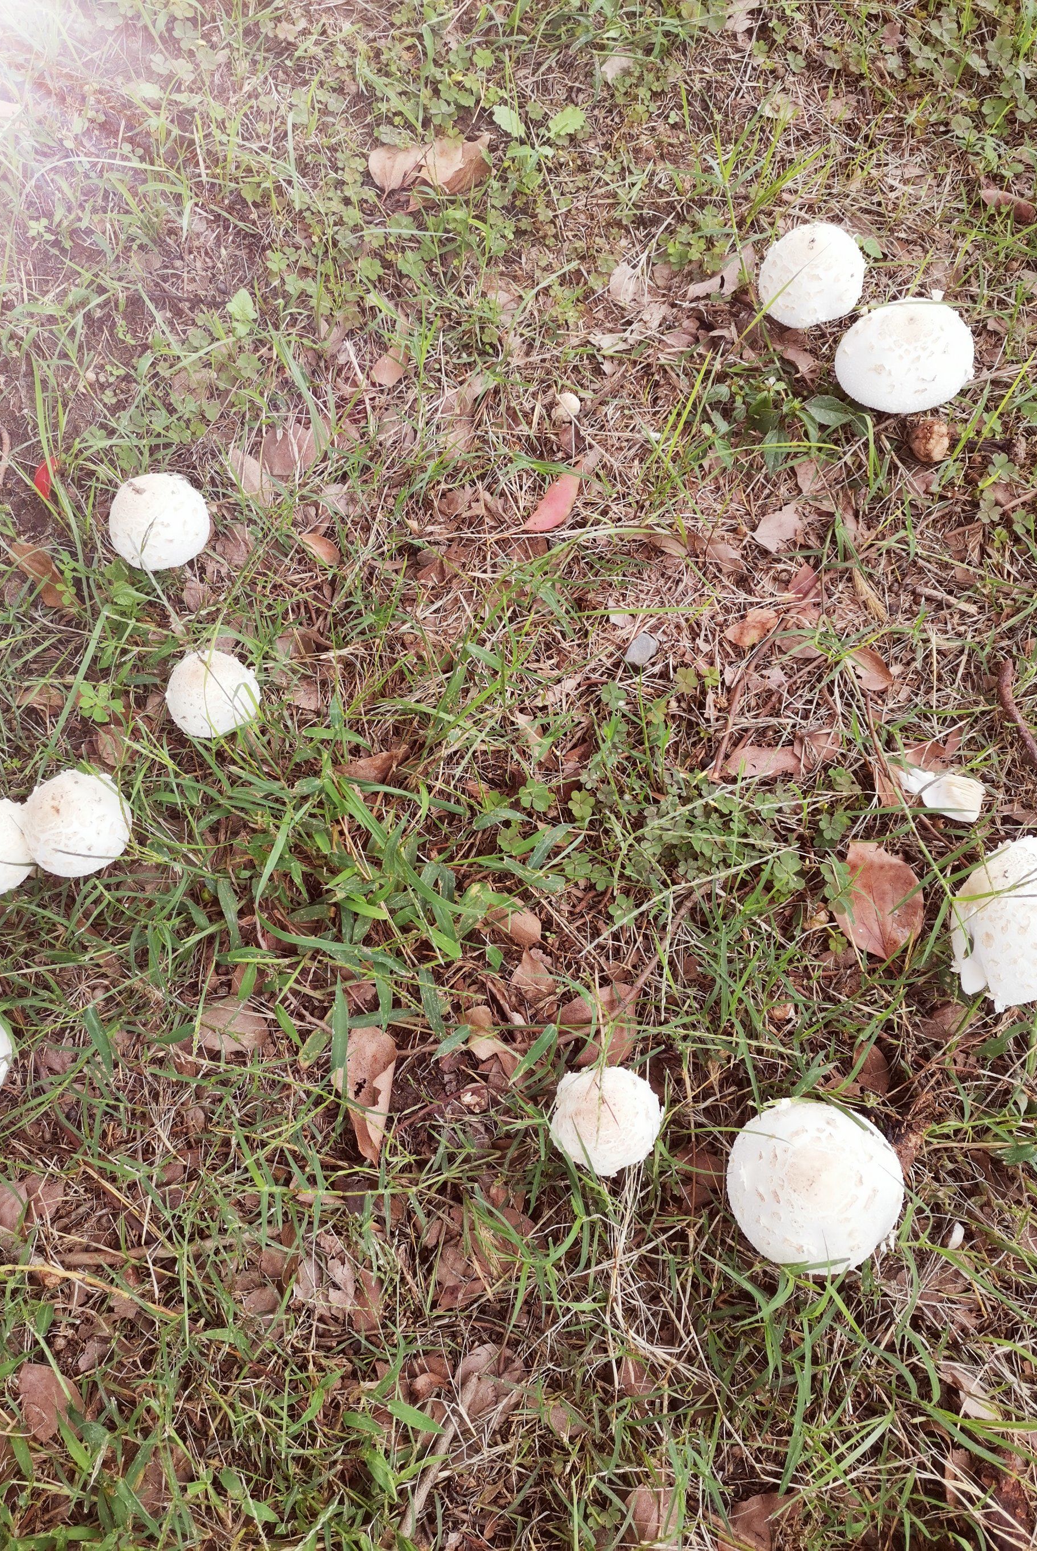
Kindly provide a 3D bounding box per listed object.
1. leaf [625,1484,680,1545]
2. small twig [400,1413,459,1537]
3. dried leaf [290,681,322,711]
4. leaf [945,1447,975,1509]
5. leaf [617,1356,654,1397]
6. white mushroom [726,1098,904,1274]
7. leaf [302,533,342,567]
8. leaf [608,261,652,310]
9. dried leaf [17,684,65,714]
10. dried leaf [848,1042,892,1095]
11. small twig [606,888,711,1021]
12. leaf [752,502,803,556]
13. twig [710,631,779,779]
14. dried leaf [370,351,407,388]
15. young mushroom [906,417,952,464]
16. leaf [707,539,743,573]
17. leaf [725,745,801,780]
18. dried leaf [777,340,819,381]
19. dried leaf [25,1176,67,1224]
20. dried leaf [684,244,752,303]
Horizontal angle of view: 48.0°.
[{"bbox_3d":[0.083,0.462,0.727,0.034,0.014,0.033,3,65,1],"label":"leaf"},{"bbox_3d":[-0.056,0.434,0.721,0.012,0.010,0.070,22,63,12],"label":"small twig"},{"bbox_3d":[-0.182,-0.068,0.999,0.028,0.010,0.030,0,61,0],"label":"dried leaf"},{"bbox_3d":[0.275,0.436,0.723,0.018,0.012,0.036,0,61,0],"label":"leaf"},{"bbox_3d":[0.074,0.389,0.755,0.018,0.008,0.026,-20,66,-5],"label":"leaf"},{"bbox_3d":[0.192,0.266,0.751,0.111,0.058,0.111,-2,65,4],"label":"white mushroom"},{"bbox_3d":[-0.154,-0.180,0.917,0.016,0.010,0.041,-33,67,-16],"label":"leaf"},{"bbox_3d":[0.113,-0.493,1.172,0.040,0.014,0.063,-2,65,-1],"label":"leaf"},{"bbox_3d":[-0.346,-0.057,0.852,0.033,0.009,0.022,14,63,7],"label":"dried leaf"},{"bbox_3d":[0.249,0.208,0.821,0.029,0.012,0.030,17,68,12],"label":"dried leaf"},{"bbox_3d":[0.091,0.114,0.752,0.005,0.008,0.114,32,67,16],"label":"small twig"},{"bbox_3d":[0.222,-0.211,0.988,0.031,0.011,0.053,37,70,20],"label":"leaf"},{"bbox_3d":[0.185,-0.060,0.951,0.006,0.008,0.148,21,69,13],"label":"twig"},{"bbox_3d":[-0.109,-0.353,1.009,0.029,0.009,0.036,34,67,16],"label":"dried leaf"},{"bbox_3d":[0.396,-0.324,1.127,0.041,0.043,0.041,0,61,0],"label":"young mushroom"},{"bbox_3d":[0.173,-0.185,0.977,0.017,0.010,0.043,-35,66,-14],"label":"leaf"},{"bbox_3d":[0.199,-0.010,0.948,0.063,0.012,0.028,1,65,1],"label":"leaf"},{"bbox_3d":[0.248,-0.361,1.012,0.026,0.011,0.045,-23,64,-12],"label":"dried leaf"},{"bbox_3d":[-0.280,0.250,0.689,0.022,0.009,0.026,-5,62,-3],"label":"dried leaf"},{"bbox_3d":[0.206,-0.483,1.131,0.099,0.018,0.034,-41,67,-17],"label":"dried leaf"}]

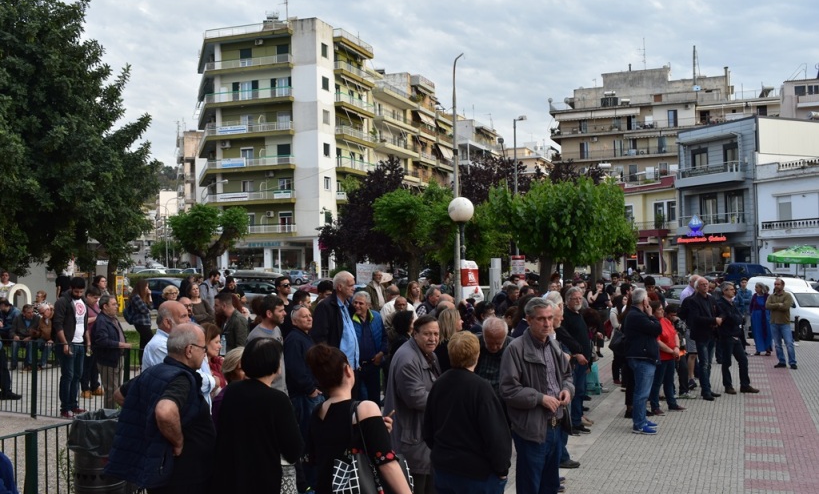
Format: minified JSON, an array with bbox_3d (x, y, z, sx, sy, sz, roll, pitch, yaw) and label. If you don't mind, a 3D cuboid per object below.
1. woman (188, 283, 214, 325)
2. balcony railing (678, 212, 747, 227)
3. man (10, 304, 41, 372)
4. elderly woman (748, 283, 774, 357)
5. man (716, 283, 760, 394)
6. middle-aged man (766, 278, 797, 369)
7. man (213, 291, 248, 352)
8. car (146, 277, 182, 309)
[{"bbox_3d":[-3.660,1.453,14.376,0.480,1.640,0.360,1,-2,-39],"label":"woman"},{"bbox_3d":[20.300,-1.780,54.900,0.900,0.700,5.700,0,-1,-26],"label":"balcony railing"},{"bbox_3d":[-7.213,1.710,15.382,0.560,1.240,0.720,0,-2,-14],"label":"man"},{"bbox_3d":[7.813,1.605,18.177,0.520,1.610,0.400,-2,-2,37],"label":"elderly woman"},{"bbox_3d":[5.057,1.398,12.625,0.540,1.730,0.520,1,-2,-33],"label":"man"},{"bbox_3d":[7.166,1.482,15.775,0.580,1.730,0.400,-2,-2,38],"label":"middle-aged man"},{"bbox_3d":[-1.940,1.370,8.981,0.420,1.740,0.520,-1,-1,-7],"label":"man"},{"bbox_3d":[-10.945,2.161,37.500,4.200,1.450,1.760,-1,-1,25],"label":"car"}]

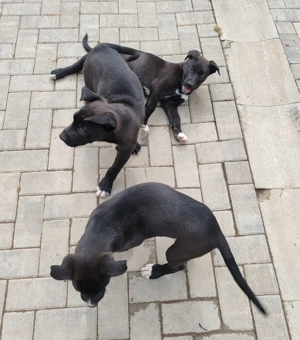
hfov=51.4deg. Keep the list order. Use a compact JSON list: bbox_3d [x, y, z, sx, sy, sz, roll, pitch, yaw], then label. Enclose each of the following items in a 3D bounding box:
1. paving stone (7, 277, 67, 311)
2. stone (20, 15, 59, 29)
[{"bbox_3d":[-0.385,0.431,1.083,0.202,0.060,0.101,-3,64,-3],"label":"paving stone"},{"bbox_3d":[-0.566,-0.747,1.632,0.199,0.060,0.098,-3,64,-3],"label":"stone"}]

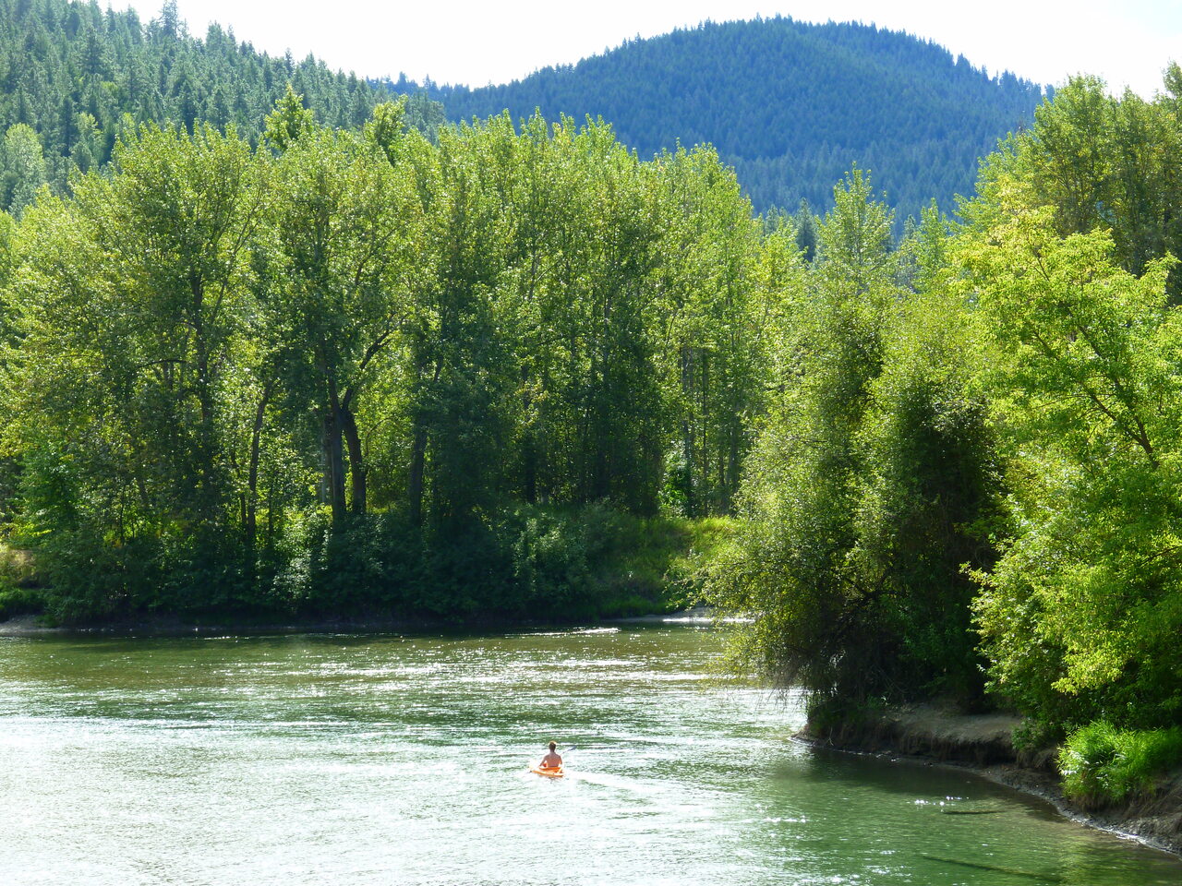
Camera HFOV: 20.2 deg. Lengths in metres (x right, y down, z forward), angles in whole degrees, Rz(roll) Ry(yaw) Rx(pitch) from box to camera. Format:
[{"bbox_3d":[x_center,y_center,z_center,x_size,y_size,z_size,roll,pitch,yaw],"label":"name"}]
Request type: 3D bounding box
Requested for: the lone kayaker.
[{"bbox_3d":[-1.064,8.119,85.400,0.600,0.870,1.020,0,0,-18],"label":"lone kayaker"}]

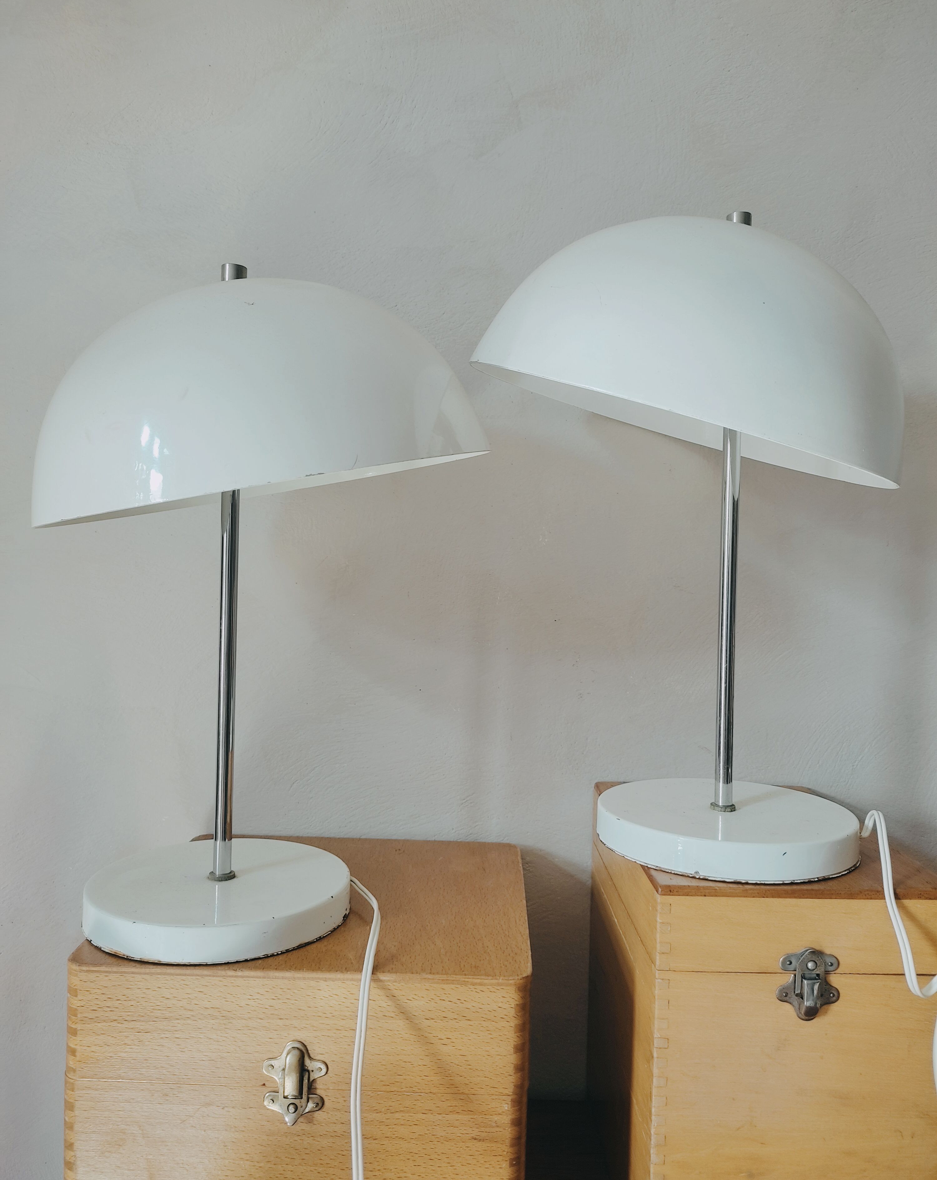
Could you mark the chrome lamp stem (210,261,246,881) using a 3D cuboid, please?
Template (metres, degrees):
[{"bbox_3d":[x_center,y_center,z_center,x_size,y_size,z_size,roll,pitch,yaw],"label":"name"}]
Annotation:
[{"bbox_3d":[-0.168,-0.012,0.655,0.019,0.428,0.019,1,2,0],"label":"chrome lamp stem"}]

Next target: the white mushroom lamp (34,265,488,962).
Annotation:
[{"bbox_3d":[-0.144,0.001,0.674,0.314,0.451,0.315,1,2,0],"label":"white mushroom lamp"}]

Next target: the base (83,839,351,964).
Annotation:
[{"bbox_3d":[-0.173,0.214,0.661,0.180,0.025,0.180,1,2,0],"label":"base"}]

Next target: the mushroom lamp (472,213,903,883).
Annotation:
[{"bbox_3d":[0.156,-0.046,0.702,0.311,0.449,0.310,1,2,0],"label":"mushroom lamp"}]

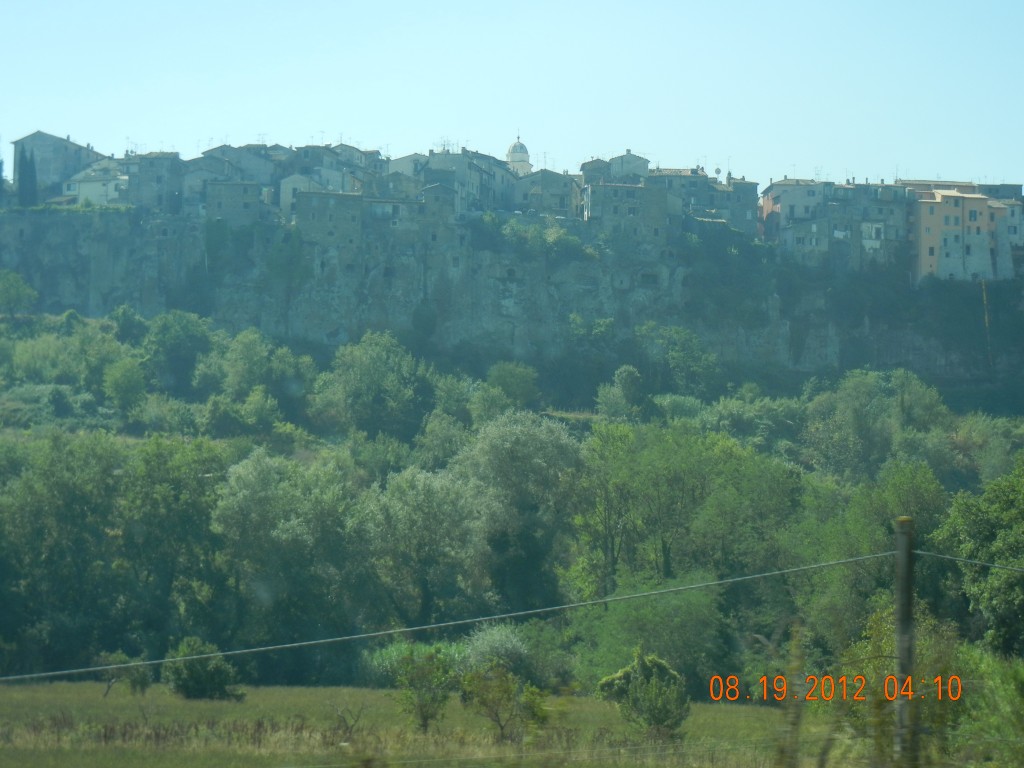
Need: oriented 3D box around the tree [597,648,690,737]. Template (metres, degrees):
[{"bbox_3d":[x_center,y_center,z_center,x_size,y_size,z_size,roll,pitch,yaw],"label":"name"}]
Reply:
[{"bbox_3d":[4.246,9.951,73.000,2.950,2.950,2.800,0,-6,0],"label":"tree"}]

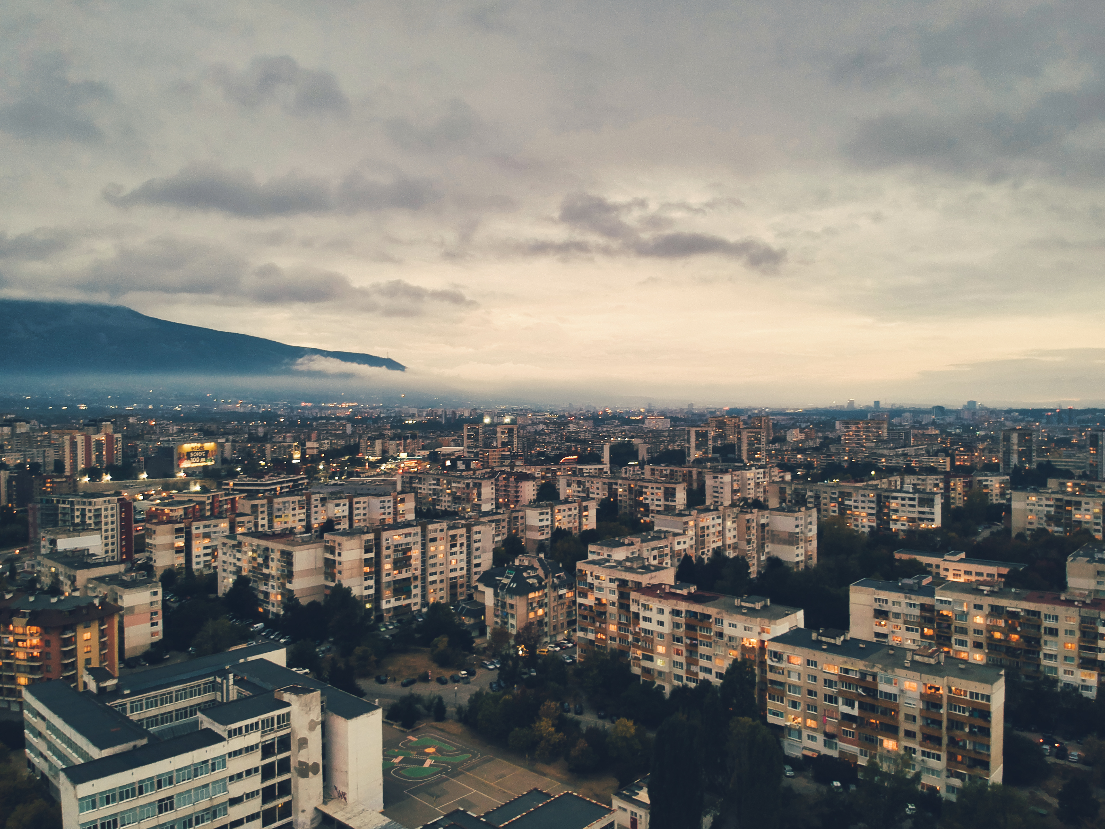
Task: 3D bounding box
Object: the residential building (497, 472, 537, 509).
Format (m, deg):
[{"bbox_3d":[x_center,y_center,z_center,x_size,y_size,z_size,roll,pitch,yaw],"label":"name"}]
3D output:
[{"bbox_3d":[-23.439,47.860,489.241,24.500,25.500,13.800,1,1,43],"label":"residential building"}]

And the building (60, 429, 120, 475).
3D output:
[{"bbox_3d":[-459.900,39.430,799.640,16.000,39.200,51.000,1,1,39],"label":"building"}]

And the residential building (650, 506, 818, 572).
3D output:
[{"bbox_3d":[71.100,47.910,302.710,70.000,25.700,17.000,-1,2,-28],"label":"residential building"}]

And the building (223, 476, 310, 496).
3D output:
[{"bbox_3d":[-173.980,47.600,486.740,29.600,20.500,45.500,0,1,14],"label":"building"}]

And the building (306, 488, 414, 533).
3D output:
[{"bbox_3d":[-88.870,48.070,371.240,47.000,25.500,15.000,-1,1,-27],"label":"building"}]

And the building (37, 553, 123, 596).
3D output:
[{"bbox_3d":[-144.190,53.110,242.310,32.500,19.000,12.500,1,2,40],"label":"building"}]

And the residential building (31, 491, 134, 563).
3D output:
[{"bbox_3d":[-197.470,48.260,336.730,38.500,29.700,17.000,0,1,18],"label":"residential building"}]

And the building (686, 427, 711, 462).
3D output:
[{"bbox_3d":[151.304,33.644,822.633,22.800,41.500,17.300,0,1,-7],"label":"building"}]

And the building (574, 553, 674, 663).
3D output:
[{"bbox_3d":[17.995,50.101,201.839,12.000,25.800,22.800,-1,1,-43],"label":"building"}]

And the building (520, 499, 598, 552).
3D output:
[{"bbox_3d":[2.900,49.410,350.960,34.000,23.700,12.500,-1,2,-41],"label":"building"}]

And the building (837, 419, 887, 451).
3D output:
[{"bbox_3d":[438.939,28.092,1133.817,69.000,41.500,14.000,0,1,-2],"label":"building"}]

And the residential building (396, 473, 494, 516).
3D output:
[{"bbox_3d":[-60.810,45.030,451.180,66.000,24.000,13.000,1,2,38],"label":"residential building"}]

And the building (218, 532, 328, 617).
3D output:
[{"bbox_3d":[-91.200,50.870,258.760,38.400,24.100,12.500,1,2,33],"label":"building"}]

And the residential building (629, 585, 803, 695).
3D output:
[{"bbox_3d":[36.130,52.600,178.720,36.800,22.600,12.200,1,1,41],"label":"residential building"}]

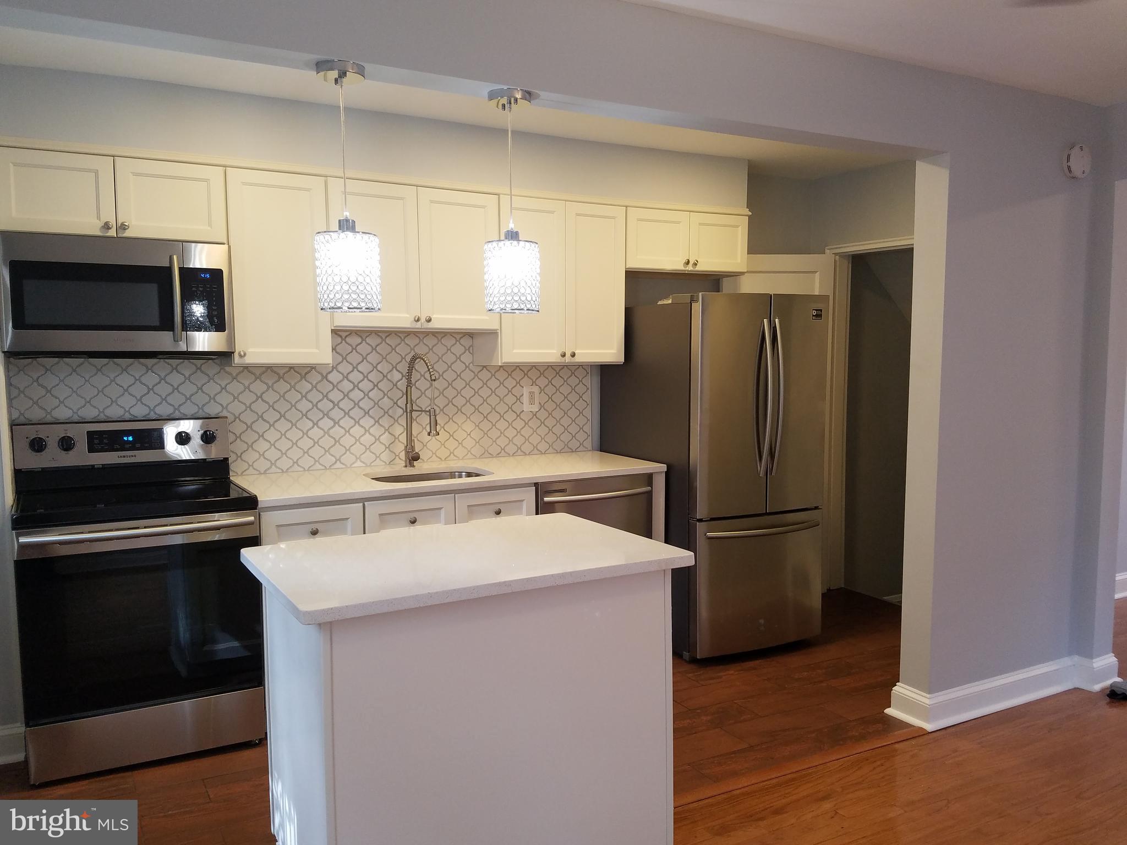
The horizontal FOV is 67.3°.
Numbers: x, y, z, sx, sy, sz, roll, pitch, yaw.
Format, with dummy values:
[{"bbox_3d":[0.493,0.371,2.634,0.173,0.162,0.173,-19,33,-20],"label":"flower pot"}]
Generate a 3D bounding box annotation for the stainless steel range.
[{"bbox_3d":[-1.603,0.603,3.220,0.757,1.185,0.690,-3,6,-29],"label":"stainless steel range"}]

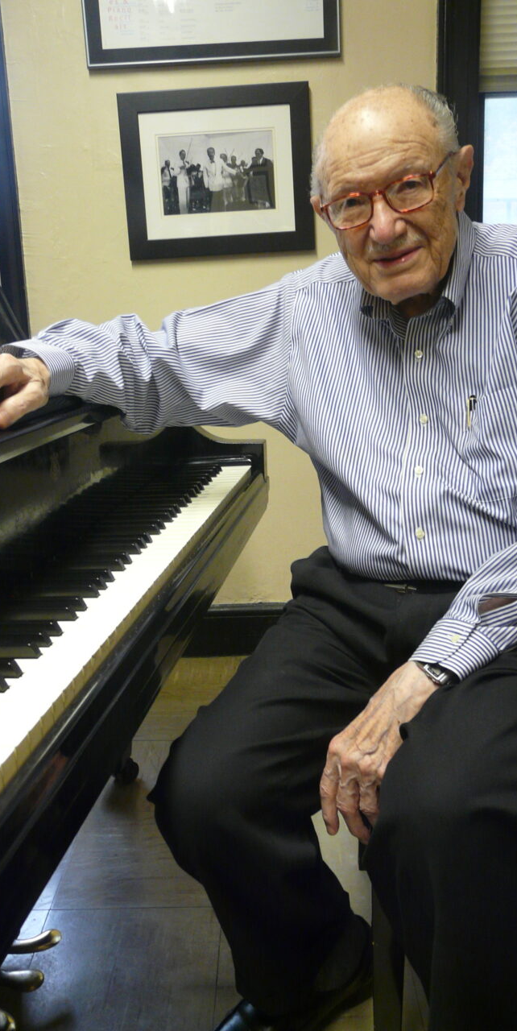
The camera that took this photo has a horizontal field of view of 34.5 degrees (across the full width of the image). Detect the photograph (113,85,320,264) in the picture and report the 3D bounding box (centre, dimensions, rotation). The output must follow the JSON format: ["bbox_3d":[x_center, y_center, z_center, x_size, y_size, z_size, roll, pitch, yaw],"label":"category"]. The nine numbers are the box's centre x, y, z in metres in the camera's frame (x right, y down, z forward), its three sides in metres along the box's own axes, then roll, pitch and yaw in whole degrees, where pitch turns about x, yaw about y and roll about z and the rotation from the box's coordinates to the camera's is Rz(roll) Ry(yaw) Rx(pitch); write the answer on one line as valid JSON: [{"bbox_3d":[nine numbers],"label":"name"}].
[{"bbox_3d":[-0.109,-0.930,2.271,0.510,0.425,0.025,-3,13,0],"label":"photograph"}]

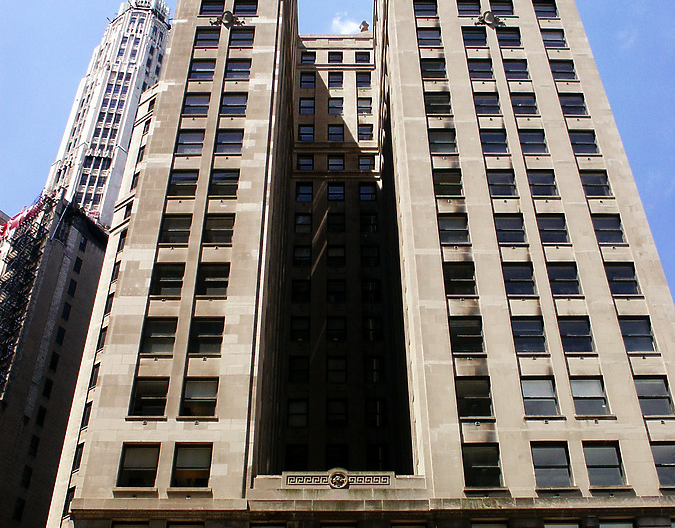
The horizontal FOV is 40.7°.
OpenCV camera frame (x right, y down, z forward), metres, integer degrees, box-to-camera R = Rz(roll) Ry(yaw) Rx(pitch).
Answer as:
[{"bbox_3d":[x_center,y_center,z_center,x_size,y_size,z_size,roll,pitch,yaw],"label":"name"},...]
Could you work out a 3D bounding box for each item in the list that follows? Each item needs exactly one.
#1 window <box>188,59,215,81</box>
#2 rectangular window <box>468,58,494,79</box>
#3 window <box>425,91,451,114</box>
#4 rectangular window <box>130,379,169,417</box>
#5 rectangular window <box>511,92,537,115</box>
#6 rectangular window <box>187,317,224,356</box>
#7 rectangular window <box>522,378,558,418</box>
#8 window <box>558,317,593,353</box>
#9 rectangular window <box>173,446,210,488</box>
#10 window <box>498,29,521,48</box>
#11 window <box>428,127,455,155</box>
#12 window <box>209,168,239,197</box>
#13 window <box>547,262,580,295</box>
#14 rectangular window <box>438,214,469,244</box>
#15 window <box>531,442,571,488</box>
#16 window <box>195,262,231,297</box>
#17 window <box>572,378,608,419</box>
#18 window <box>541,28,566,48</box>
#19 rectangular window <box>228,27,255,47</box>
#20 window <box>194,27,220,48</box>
[{"bbox_3d":[-8.636,-12.498,58.402,1.556,2.167,0.200,0,-42,0],"label":"window"},{"bbox_3d":[8.810,-11.795,55.644,1.499,2.064,0.250,0,-42,0],"label":"rectangular window"},{"bbox_3d":[6.061,-9.508,54.441,1.570,2.090,0.200,0,-42,0],"label":"window"},{"bbox_3d":[-8.690,6.171,42.063,1.580,2.200,0.250,0,-42,0],"label":"rectangular window"},{"bbox_3d":[11.542,-9.741,55.976,1.621,2.201,0.200,0,-42,0],"label":"rectangular window"},{"bbox_3d":[-6.280,3.478,44.008,1.621,2.201,0.200,0,-42,0],"label":"rectangular window"},{"bbox_3d":[9.294,6.039,41.828,1.596,2.141,0.200,0,-42,0],"label":"rectangular window"},{"bbox_3d":[11.339,3.401,43.302,1.492,2.109,0.200,0,-42,0],"label":"window"},{"bbox_3d":[-6.365,8.828,39.672,1.580,2.200,0.250,0,-42,0],"label":"rectangular window"},{"bbox_3d":[11.255,-14.776,59.637,1.492,2.109,0.200,0,-42,0],"label":"window"},{"bbox_3d":[6.098,-6.946,52.144,1.573,2.149,0.200,0,-42,0],"label":"window"},{"bbox_3d":[-6.492,-4.642,51.826,1.580,2.200,0.250,0,-42,0],"label":"window"},{"bbox_3d":[11.477,0.809,45.893,1.512,2.131,0.200,0,-42,0],"label":"window"},{"bbox_3d":[6.255,-1.838,48.845,1.621,2.201,0.200,0,-42,0],"label":"rectangular window"},{"bbox_3d":[9.354,8.764,39.776,1.580,2.200,0.250,0,-42,0],"label":"window"},{"bbox_3d":[-6.207,0.832,45.128,1.654,2.139,0.200,0,-42,0],"label":"window"},{"bbox_3d":[11.351,5.995,40.970,1.492,2.109,0.200,0,-42,0],"label":"window"},{"bbox_3d":[14.502,-15.033,60.784,1.603,2.132,0.200,0,-42,0],"label":"window"},{"bbox_3d":[-6.489,-15.378,61.514,1.580,2.200,0.250,0,-42,0],"label":"rectangular window"},{"bbox_3d":[-8.775,-15.289,61.427,1.580,2.200,0.250,0,-42,0],"label":"window"}]

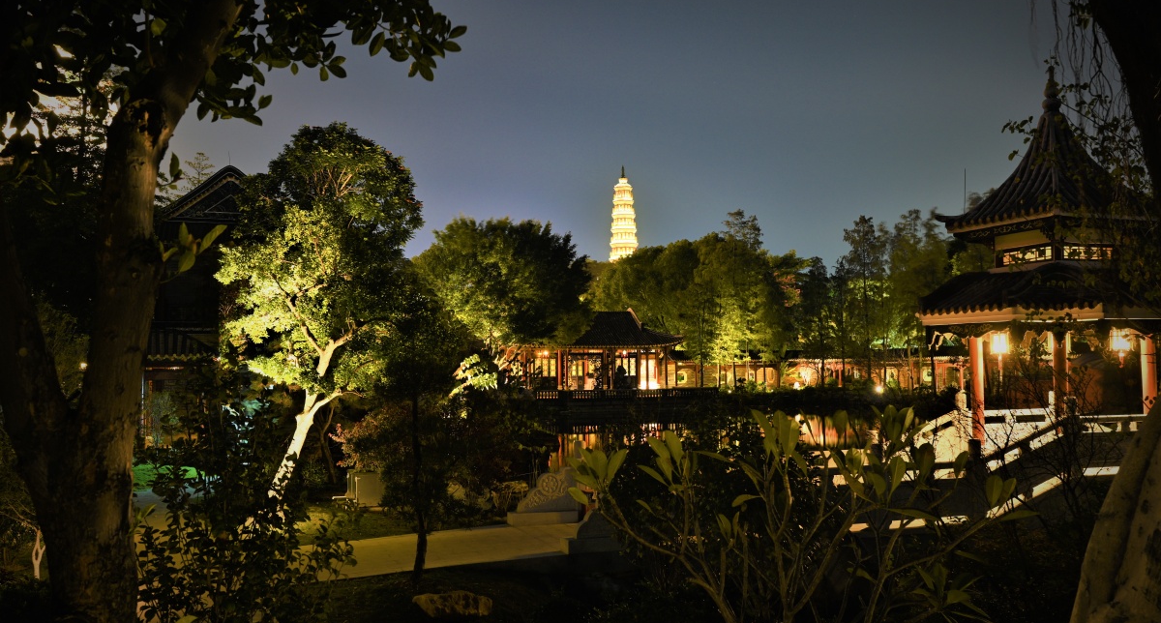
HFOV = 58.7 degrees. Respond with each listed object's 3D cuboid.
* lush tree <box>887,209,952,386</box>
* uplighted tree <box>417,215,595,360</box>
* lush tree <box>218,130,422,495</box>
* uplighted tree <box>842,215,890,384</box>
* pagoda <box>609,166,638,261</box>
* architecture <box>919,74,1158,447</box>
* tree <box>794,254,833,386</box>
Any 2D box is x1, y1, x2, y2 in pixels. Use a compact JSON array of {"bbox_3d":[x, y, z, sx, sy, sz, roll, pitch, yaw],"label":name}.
[{"bbox_3d":[25.961,-1.037,79.000,5.330,13.850,5.330,-1,-4,19],"label":"lush tree"},{"bbox_3d":[-5.068,-0.797,68.000,11.730,10.840,11.140,0,-3,0],"label":"uplighted tree"},{"bbox_3d":[-4.279,0.088,17.000,3.350,6.410,3.350,1,-3,-11],"label":"lush tree"},{"bbox_3d":[22.164,-0.863,80.000,3.750,13.350,3.750,-1,-3,17],"label":"uplighted tree"},{"bbox_3d":[13.768,-29.083,330.000,9.590,34.340,9.590,0,-3,0],"label":"pagoda"},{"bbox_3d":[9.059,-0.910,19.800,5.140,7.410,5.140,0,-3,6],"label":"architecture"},{"bbox_3d":[18.566,0.807,82.000,3.230,10.300,3.230,-1,-3,11],"label":"tree"}]

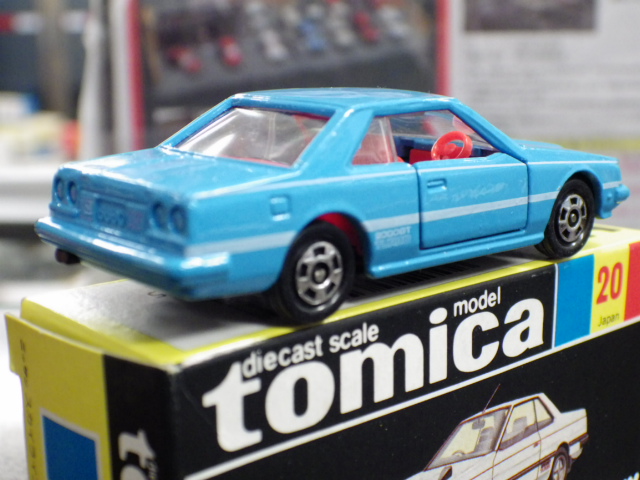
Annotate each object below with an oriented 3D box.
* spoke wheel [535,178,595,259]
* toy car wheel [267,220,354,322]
[{"bbox_3d":[0.031,-0.003,0.139,0.010,0.010,0.003,-14,18,-43],"label":"spoke wheel"},{"bbox_3d":[-0.001,0.003,0.108,0.010,0.010,0.003,-14,18,-43],"label":"toy car wheel"}]

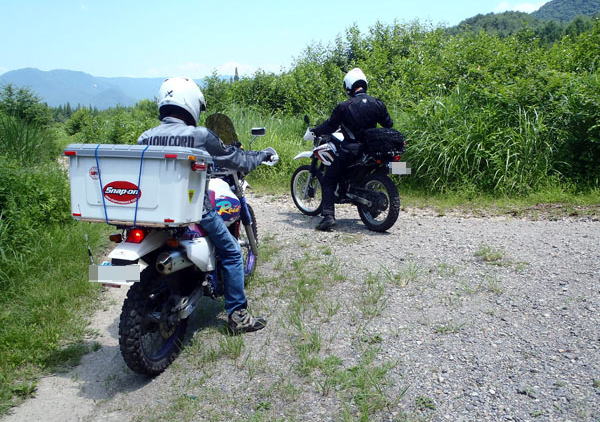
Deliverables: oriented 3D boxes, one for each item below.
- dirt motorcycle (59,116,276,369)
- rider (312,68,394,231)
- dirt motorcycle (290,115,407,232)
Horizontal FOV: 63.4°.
[{"bbox_3d":[-0.700,0.125,3.480,0.880,1.400,2.130,2,15,14],"label":"dirt motorcycle"},{"bbox_3d":[0.560,-0.680,5.550,0.780,1.760,0.750,-11,16,-28],"label":"rider"},{"bbox_3d":[0.490,-0.475,5.690,0.820,1.230,2.050,-9,13,-32],"label":"dirt motorcycle"}]

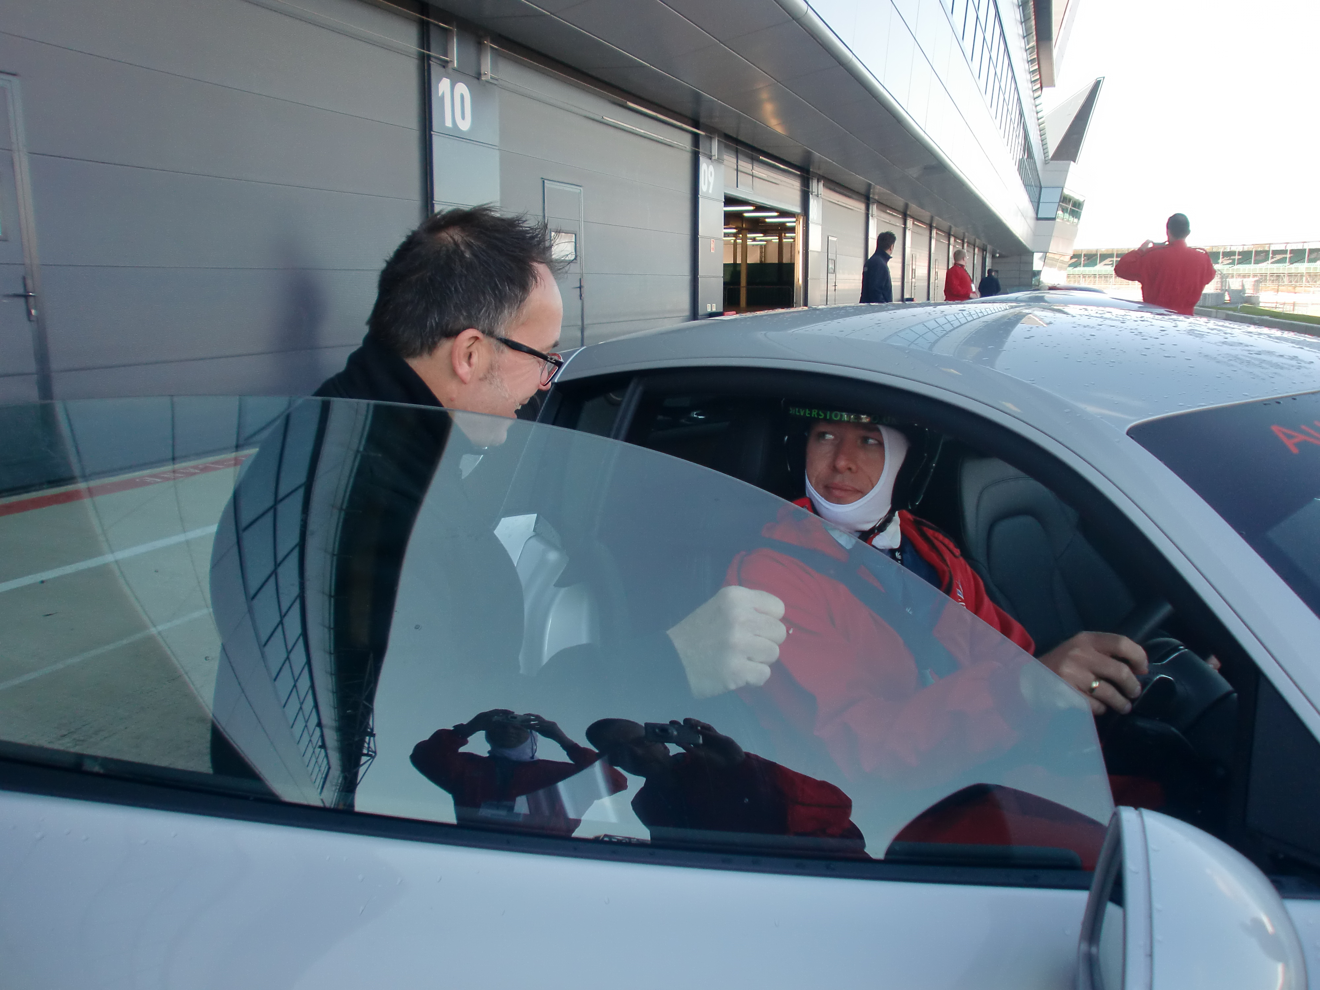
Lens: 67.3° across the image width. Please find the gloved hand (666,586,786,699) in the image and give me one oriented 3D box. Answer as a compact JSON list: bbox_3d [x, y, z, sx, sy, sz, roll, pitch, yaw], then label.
[{"bbox_3d":[0.062,0.143,0.950,0.125,0.105,0.080,-11,13,-21],"label":"gloved hand"}]

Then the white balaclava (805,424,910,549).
[{"bbox_3d":[0.303,-0.046,1.500,0.185,0.270,0.220,6,13,26],"label":"white balaclava"}]

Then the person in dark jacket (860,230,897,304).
[{"bbox_3d":[2.056,-1.601,9.451,0.320,1.770,0.500,-5,13,-21],"label":"person in dark jacket"}]

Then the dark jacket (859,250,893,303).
[{"bbox_3d":[2.055,-1.943,9.378,0.300,0.740,0.500,-5,13,-21],"label":"dark jacket"}]

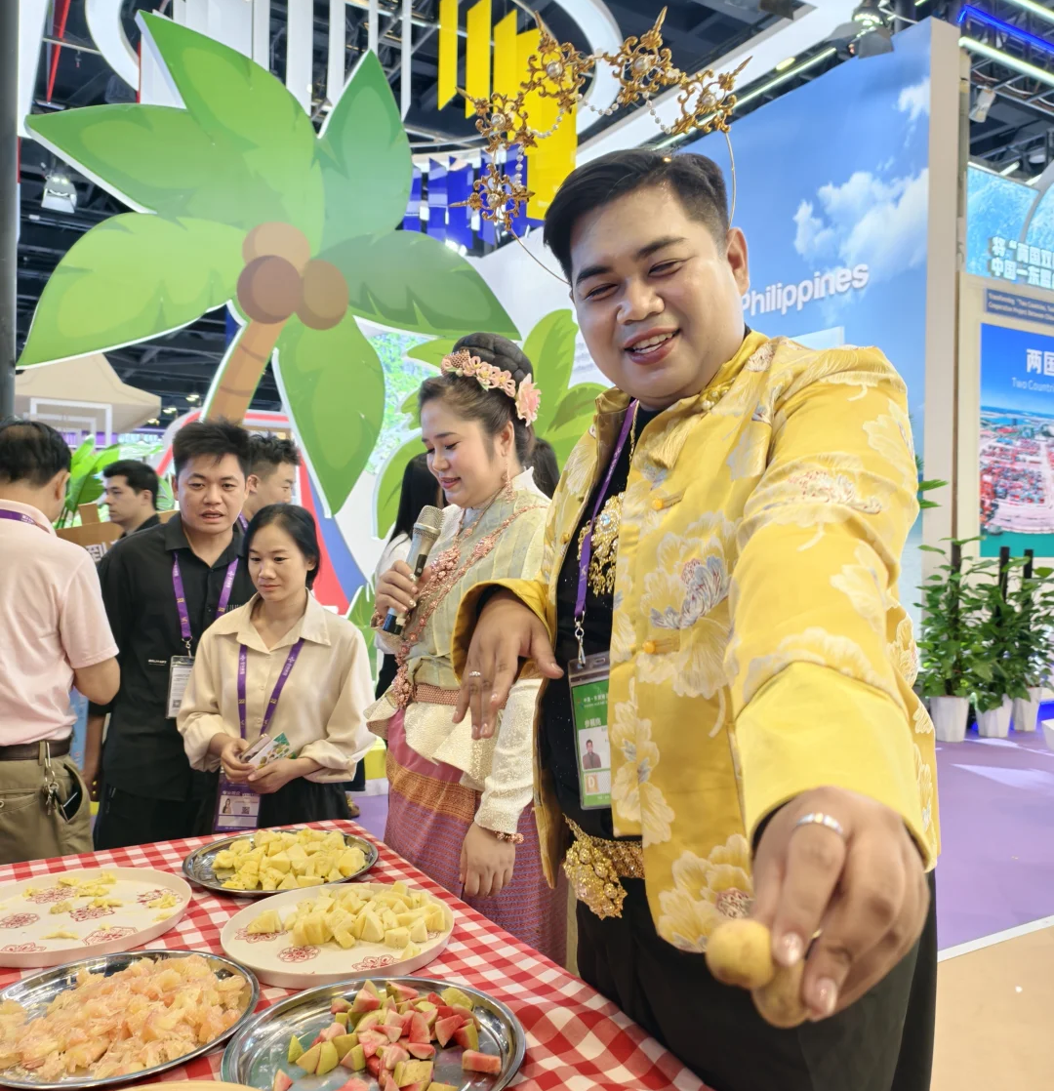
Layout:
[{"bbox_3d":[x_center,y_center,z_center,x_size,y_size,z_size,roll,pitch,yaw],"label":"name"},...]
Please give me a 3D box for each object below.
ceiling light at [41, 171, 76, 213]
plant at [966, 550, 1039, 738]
[{"bbox_3d":[-4.664,-3.537,9.300,0.370,0.420,0.370,0,1,-30],"label":"ceiling light"},{"bbox_3d":[3.394,0.684,6.720,0.430,1.340,0.430,0,1,-30],"label":"plant"}]

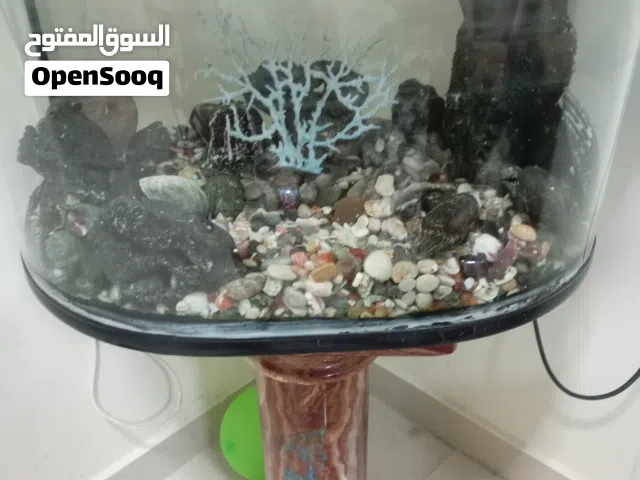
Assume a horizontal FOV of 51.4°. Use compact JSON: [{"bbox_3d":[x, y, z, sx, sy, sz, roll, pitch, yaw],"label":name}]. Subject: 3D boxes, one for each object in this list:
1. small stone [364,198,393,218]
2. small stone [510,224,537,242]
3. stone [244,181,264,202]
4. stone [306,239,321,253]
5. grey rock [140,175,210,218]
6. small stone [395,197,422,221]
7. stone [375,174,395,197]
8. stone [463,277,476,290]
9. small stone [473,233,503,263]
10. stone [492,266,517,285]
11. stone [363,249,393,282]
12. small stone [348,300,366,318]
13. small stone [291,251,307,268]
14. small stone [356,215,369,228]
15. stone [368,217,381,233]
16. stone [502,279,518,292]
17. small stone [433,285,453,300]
[{"bbox_3d":[0.064,-0.035,0.730,0.030,0.020,0.022,0,27,0],"label":"small stone"},{"bbox_3d":[0.229,-0.007,0.751,0.031,0.019,0.023,3,31,7],"label":"small stone"},{"bbox_3d":[-0.076,-0.058,0.775,0.023,0.021,0.022,0,27,0],"label":"stone"},{"bbox_3d":[-0.007,0.006,0.732,0.015,0.014,0.014,-1,31,0],"label":"stone"},{"bbox_3d":[-0.154,-0.046,0.710,0.075,0.043,0.045,0,27,0],"label":"grey rock"},{"bbox_3d":[0.105,-0.036,0.793,0.032,0.029,0.027,-1,31,0],"label":"small stone"},{"bbox_3d":[0.075,-0.064,0.775,0.023,0.024,0.022,0,27,0],"label":"stone"},{"bbox_3d":[0.153,0.045,0.682,0.011,0.012,0.012,-1,30,0],"label":"stone"},{"bbox_3d":[0.186,0.008,0.740,0.033,0.028,0.029,0,28,0],"label":"small stone"},{"bbox_3d":[0.177,0.034,0.634,0.012,0.011,0.028,24,36,39],"label":"stone"},{"bbox_3d":[0.061,0.028,0.701,0.029,0.035,0.028,-1,31,0],"label":"stone"},{"bbox_3d":[0.034,0.062,0.595,0.016,0.013,0.015,0,27,0],"label":"small stone"},{"bbox_3d":[-0.022,0.021,0.709,0.016,0.018,0.016,-1,30,0],"label":"small stone"},{"bbox_3d":[0.047,-0.020,0.730,0.013,0.015,0.013,0,27,0],"label":"small stone"},{"bbox_3d":[0.062,-0.017,0.752,0.015,0.017,0.017,-1,30,0],"label":"stone"},{"bbox_3d":[0.189,0.045,0.660,0.016,0.012,0.015,0,27,0],"label":"stone"},{"bbox_3d":[0.123,0.052,0.666,0.020,0.015,0.016,-9,32,-13],"label":"small stone"}]

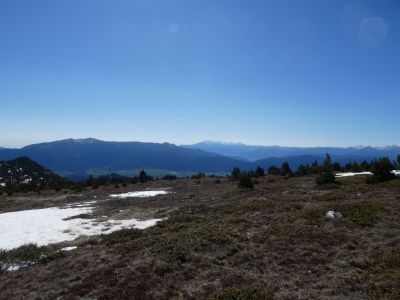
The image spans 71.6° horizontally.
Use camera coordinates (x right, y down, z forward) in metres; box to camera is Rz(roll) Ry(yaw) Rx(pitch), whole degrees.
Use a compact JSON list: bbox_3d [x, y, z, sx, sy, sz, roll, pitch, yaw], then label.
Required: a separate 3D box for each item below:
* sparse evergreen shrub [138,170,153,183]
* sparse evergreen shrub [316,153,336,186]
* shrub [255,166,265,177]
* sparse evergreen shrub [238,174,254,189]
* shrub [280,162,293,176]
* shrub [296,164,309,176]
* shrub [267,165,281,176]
[{"bbox_3d":[-7.108,3.440,36.000,1.620,1.560,1.540,0,0,0],"label":"sparse evergreen shrub"},{"bbox_3d":[10.016,1.527,22.000,1.550,2.420,1.470,0,0,0],"label":"sparse evergreen shrub"},{"bbox_3d":[7.406,2.667,34.000,1.080,1.290,1.030,0,0,0],"label":"shrub"},{"bbox_3d":[3.179,2.175,19.000,1.040,0.920,0.990,0,0,0],"label":"sparse evergreen shrub"},{"bbox_3d":[11.262,2.519,36.000,1.360,1.790,1.290,0,0,0],"label":"shrub"},{"bbox_3d":[13.242,2.661,36.000,1.430,1.560,1.360,0,0,0],"label":"shrub"},{"bbox_3d":[9.639,2.694,36.000,1.750,1.360,1.660,0,0,0],"label":"shrub"}]

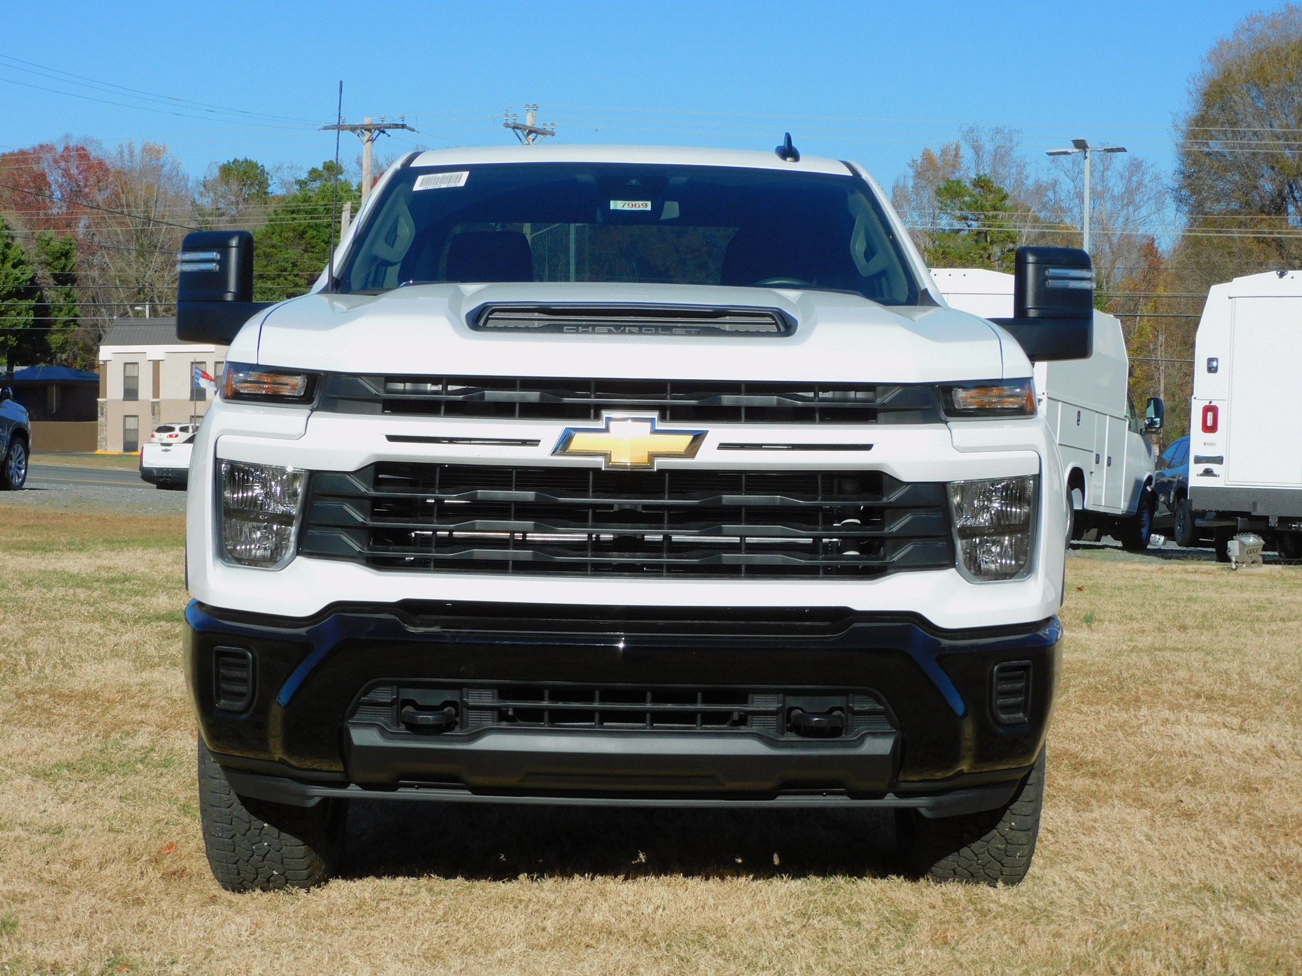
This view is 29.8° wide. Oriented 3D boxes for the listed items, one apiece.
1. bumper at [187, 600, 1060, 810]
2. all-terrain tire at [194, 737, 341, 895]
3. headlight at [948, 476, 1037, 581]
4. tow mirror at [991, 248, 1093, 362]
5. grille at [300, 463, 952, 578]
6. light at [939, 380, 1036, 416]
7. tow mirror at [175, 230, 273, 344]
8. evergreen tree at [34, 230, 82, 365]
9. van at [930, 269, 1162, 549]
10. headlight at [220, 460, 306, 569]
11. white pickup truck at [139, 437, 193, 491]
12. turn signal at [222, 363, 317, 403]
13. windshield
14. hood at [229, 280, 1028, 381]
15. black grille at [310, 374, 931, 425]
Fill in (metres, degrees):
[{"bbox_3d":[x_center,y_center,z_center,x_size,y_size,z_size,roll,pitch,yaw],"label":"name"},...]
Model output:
[{"bbox_3d":[-0.059,0.487,5.380,2.020,0.450,0.500,1,2,0],"label":"bumper"},{"bbox_3d":[-0.940,0.600,6.120,0.280,0.850,0.850,1,2,0],"label":"all-terrain tire"},{"bbox_3d":[0.752,0.091,5.380,0.200,0.230,0.200,1,2,0],"label":"headlight"},{"bbox_3d":[1.100,-0.525,6.970,0.340,0.327,0.200,1,2,-1],"label":"tow mirror"},{"bbox_3d":[-0.053,0.072,5.220,1.390,0.235,0.150,1,2,0],"label":"grille"},{"bbox_3d":[0.748,-0.198,5.420,0.210,0.085,0.200,1,2,0],"label":"light"},{"bbox_3d":[-1.190,-0.566,6.920,0.310,0.315,0.200,1,2,0],"label":"tow mirror"},{"bbox_3d":[-34.533,-8.774,142.000,2.900,12.200,2.900,1,2,0],"label":"evergreen tree"},{"bbox_3d":[4.070,-0.800,27.500,2.150,2.760,5.650,2,-1,23],"label":"van"},{"bbox_3d":[-0.864,0.059,5.420,0.185,0.240,0.160,1,2,7],"label":"headlight"},{"bbox_3d":[-10.700,-0.830,63.900,1.950,1.800,5.600,2,2,31],"label":"white pickup truck"},{"bbox_3d":[-0.845,-0.232,5.420,0.210,0.085,0.200,1,2,0],"label":"turn signal"},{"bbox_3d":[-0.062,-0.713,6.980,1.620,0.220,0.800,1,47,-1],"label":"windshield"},{"bbox_3d":[-0.048,-0.388,5.920,1.700,0.260,1.420,1,2,0],"label":"hood"},{"bbox_3d":[-0.048,-0.194,5.310,1.360,0.093,0.150,1,2,-1],"label":"black grille"}]

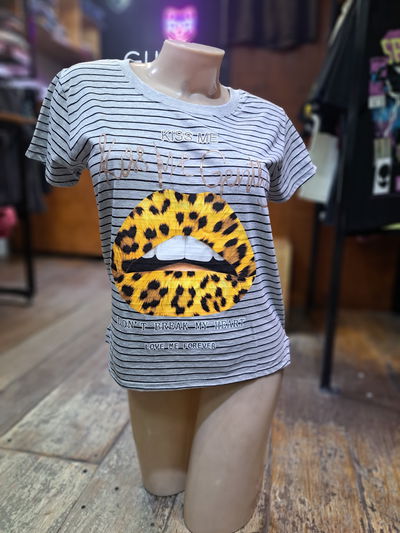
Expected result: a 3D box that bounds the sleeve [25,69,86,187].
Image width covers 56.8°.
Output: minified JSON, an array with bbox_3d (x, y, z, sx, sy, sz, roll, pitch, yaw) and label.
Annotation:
[{"bbox_3d":[-0.238,-0.226,0.610,0.088,0.178,0.120,-3,10,-24],"label":"sleeve"}]

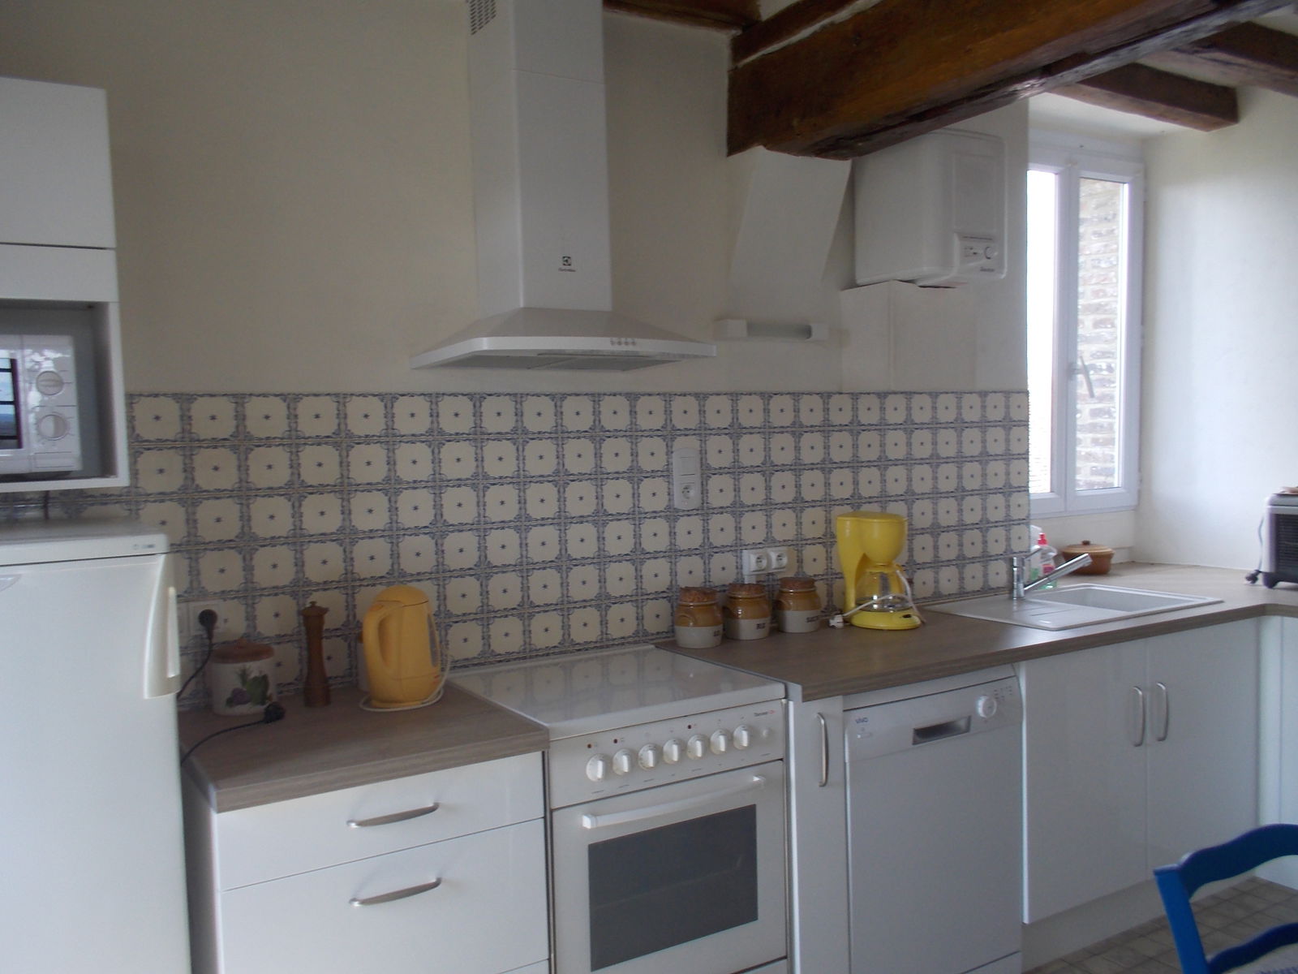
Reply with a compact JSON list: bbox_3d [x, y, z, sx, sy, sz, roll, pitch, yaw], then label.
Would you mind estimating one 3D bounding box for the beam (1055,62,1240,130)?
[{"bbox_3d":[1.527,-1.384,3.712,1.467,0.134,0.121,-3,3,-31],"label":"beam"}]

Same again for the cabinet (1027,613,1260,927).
[{"bbox_3d":[1.284,0.765,3.339,1.050,0.679,0.580,-3,3,-31],"label":"cabinet"}]

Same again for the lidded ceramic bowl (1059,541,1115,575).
[{"bbox_3d":[1.693,0.269,4.205,0.198,0.123,0.198,-2,2,0],"label":"lidded ceramic bowl"}]

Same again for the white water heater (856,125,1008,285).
[{"bbox_3d":[0.852,-0.814,3.253,0.323,0.420,0.343,-3,3,-31],"label":"white water heater"}]

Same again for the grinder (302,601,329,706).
[{"bbox_3d":[-0.733,0.364,2.388,0.057,0.225,0.057,-3,3,-31],"label":"grinder"}]

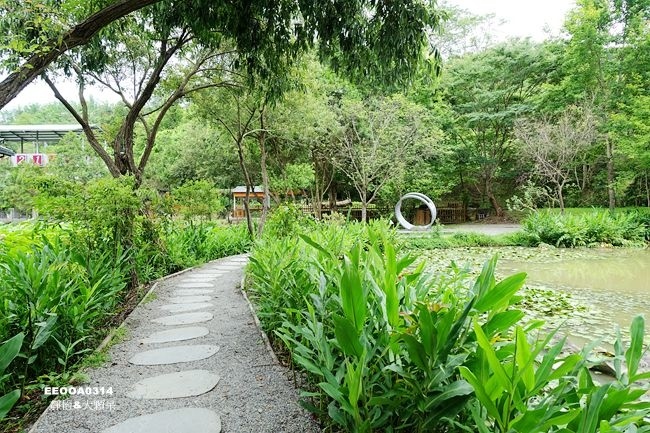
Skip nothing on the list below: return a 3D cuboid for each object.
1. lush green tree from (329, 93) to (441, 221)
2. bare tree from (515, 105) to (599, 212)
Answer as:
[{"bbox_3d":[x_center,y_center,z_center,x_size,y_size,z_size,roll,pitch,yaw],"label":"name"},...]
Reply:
[{"bbox_3d":[3.490,-3.290,25.000,6.100,7.500,5.400,0,2,0],"label":"lush green tree"},{"bbox_3d":[14.700,-3.550,27.500,5.200,7.100,4.700,0,2,0],"label":"bare tree"}]

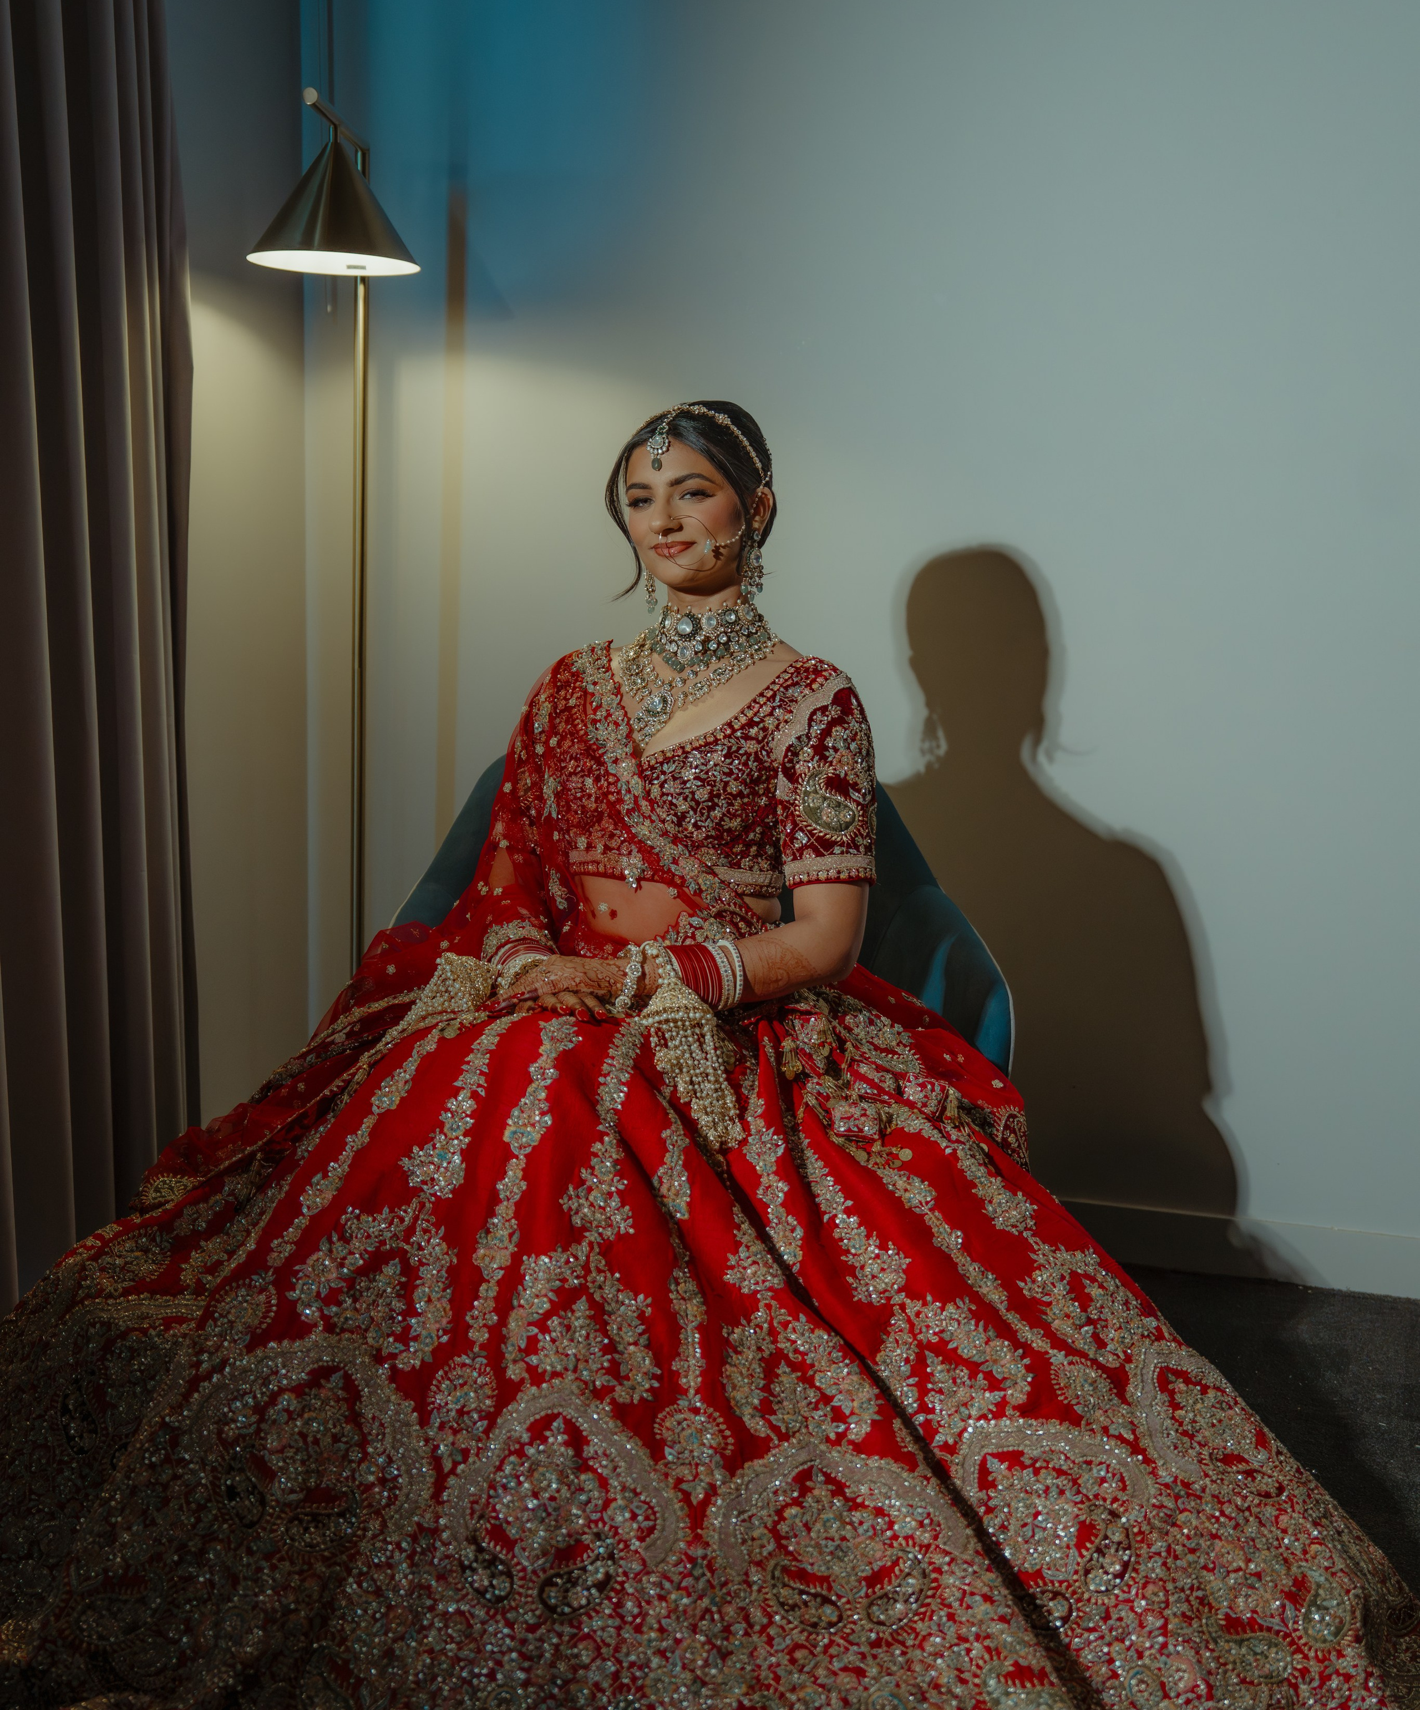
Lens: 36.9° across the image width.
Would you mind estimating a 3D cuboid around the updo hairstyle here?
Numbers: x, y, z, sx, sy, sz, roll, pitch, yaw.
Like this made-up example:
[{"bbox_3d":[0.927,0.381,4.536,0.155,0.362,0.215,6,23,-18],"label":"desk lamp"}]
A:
[{"bbox_3d":[-0.022,-0.437,2.630,0.190,0.240,0.230,0,2,25],"label":"updo hairstyle"}]

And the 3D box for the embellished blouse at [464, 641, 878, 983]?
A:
[{"bbox_3d":[-0.046,-0.055,2.580,0.460,0.370,0.280,0,2,26],"label":"embellished blouse"}]

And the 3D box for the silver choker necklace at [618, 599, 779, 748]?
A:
[{"bbox_3d":[-0.016,-0.216,2.540,0.165,0.175,0.145,0,2,27],"label":"silver choker necklace"}]

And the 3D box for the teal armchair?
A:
[{"bbox_3d":[-0.035,0.310,2.550,0.760,0.840,0.720,0,2,8],"label":"teal armchair"}]

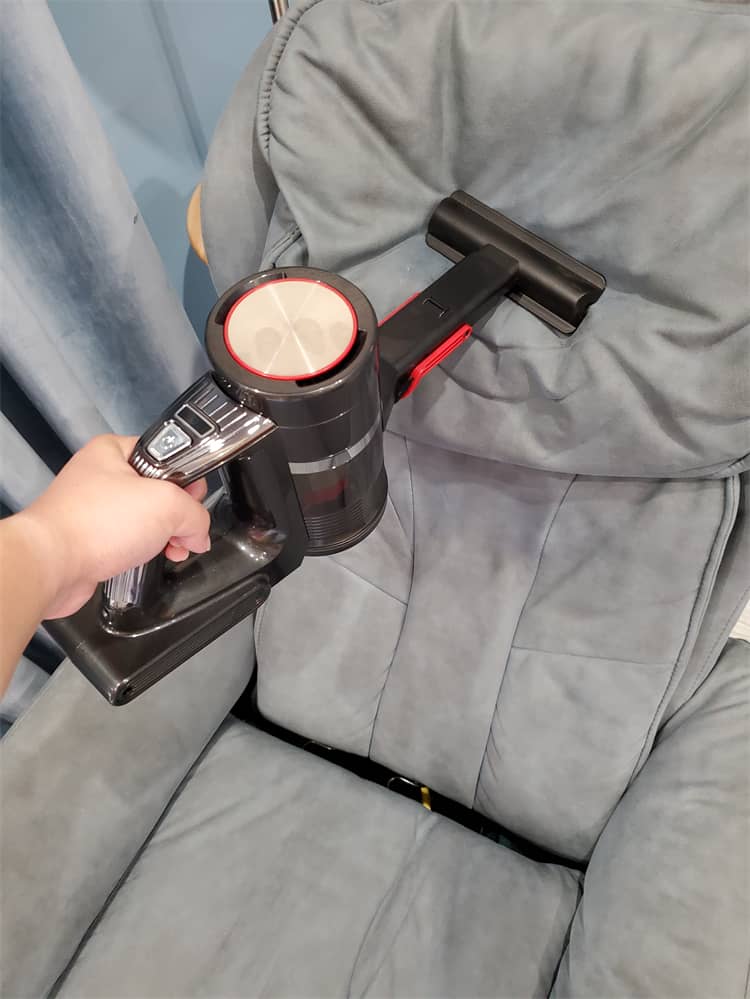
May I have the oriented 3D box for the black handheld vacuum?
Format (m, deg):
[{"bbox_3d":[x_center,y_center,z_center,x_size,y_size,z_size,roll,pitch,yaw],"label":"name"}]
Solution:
[{"bbox_3d":[-0.034,-0.059,0.498,0.141,0.194,0.440,39,69,19],"label":"black handheld vacuum"}]

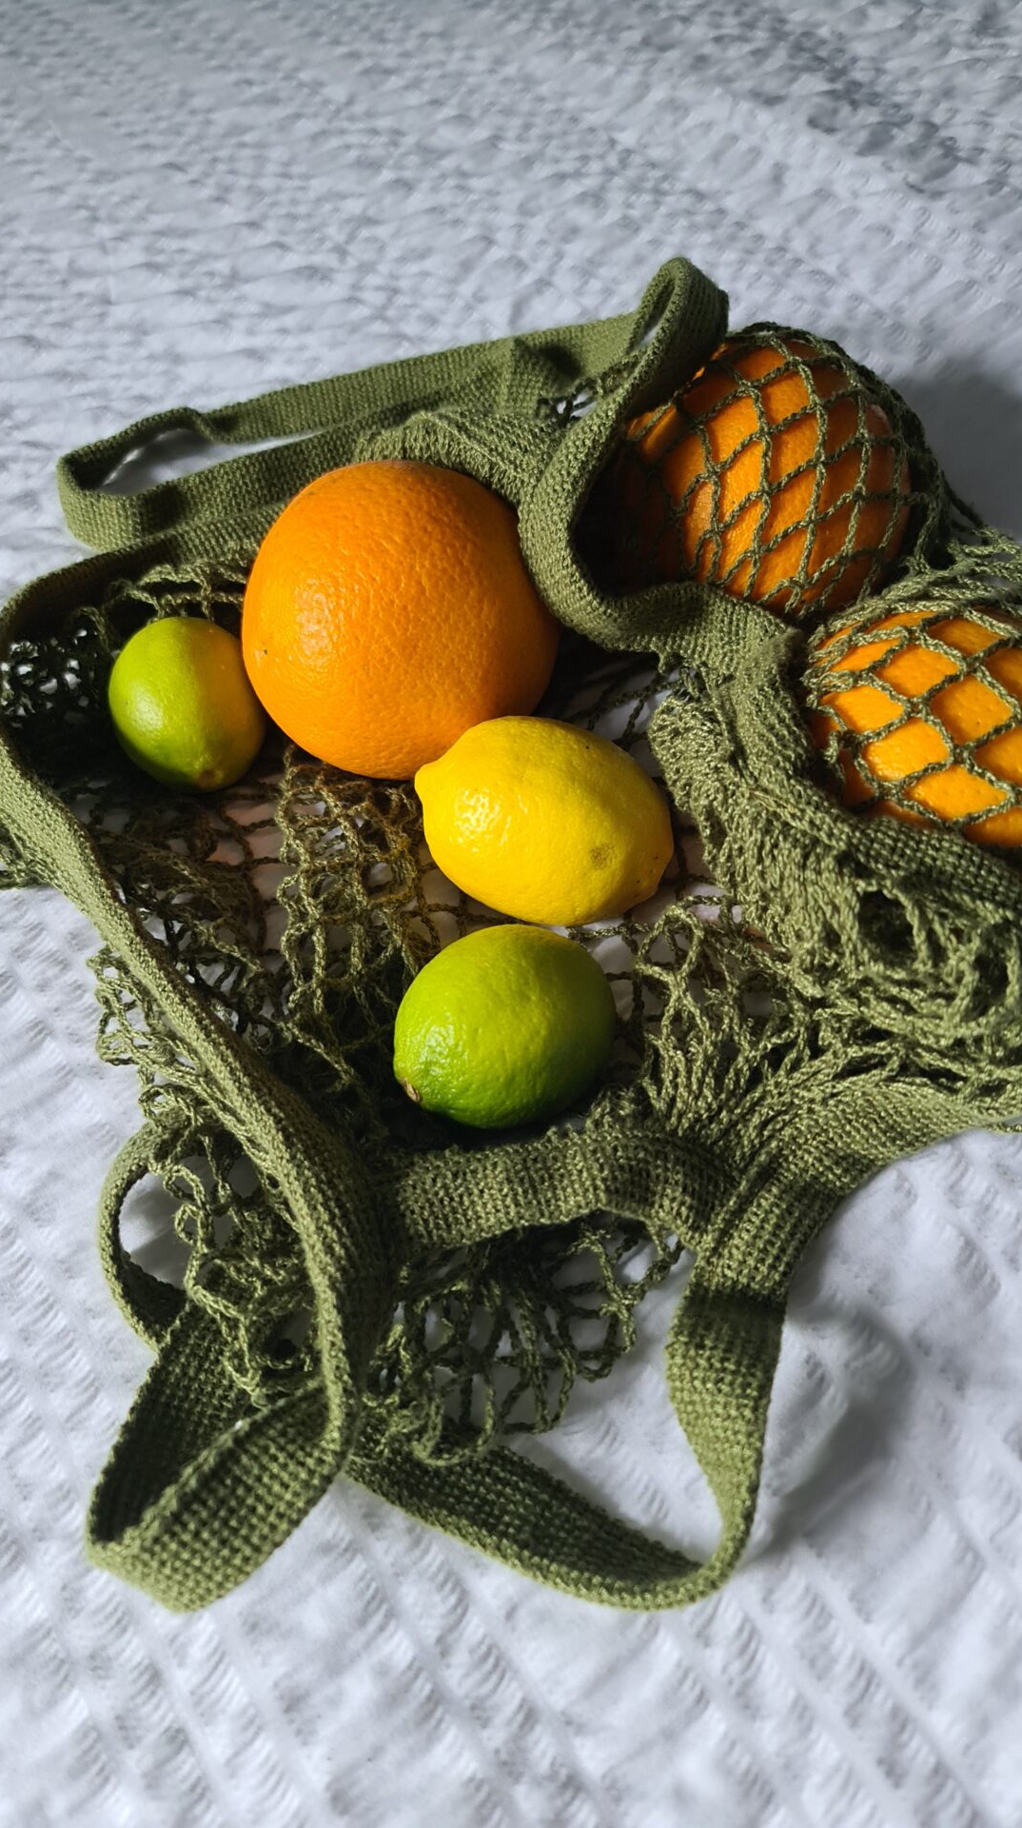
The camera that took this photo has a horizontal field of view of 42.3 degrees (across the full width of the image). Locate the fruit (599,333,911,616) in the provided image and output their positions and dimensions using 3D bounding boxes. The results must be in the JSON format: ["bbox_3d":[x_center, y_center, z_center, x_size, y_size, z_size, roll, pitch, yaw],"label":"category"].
[{"bbox_3d":[0.075,-0.131,0.402,0.089,0.088,0.089,0,57,0],"label":"fruit"}]

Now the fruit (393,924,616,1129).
[{"bbox_3d":[-0.001,0.028,0.323,0.057,0.047,0.047,-28,61,-17],"label":"fruit"}]

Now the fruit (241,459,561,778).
[{"bbox_3d":[-0.031,-0.082,0.371,0.087,0.086,0.087,0,57,0],"label":"fruit"}]

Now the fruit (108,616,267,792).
[{"bbox_3d":[-0.093,-0.061,0.383,0.043,0.043,0.054,-16,64,-10],"label":"fruit"}]

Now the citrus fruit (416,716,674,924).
[{"bbox_3d":[0.009,-0.025,0.355,0.074,0.052,0.052,25,61,13],"label":"citrus fruit"}]

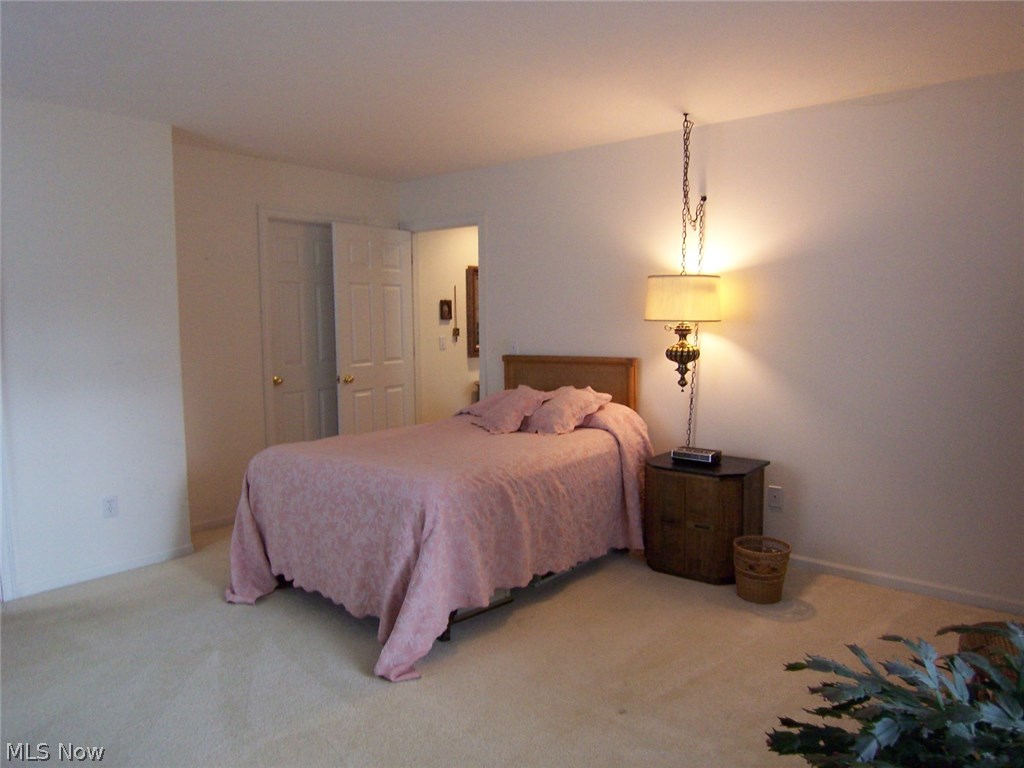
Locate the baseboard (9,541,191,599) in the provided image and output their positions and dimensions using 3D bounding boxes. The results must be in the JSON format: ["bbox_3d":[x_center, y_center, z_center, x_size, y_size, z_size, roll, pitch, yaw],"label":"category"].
[{"bbox_3d":[-2.165,1.002,3.674,0.014,0.066,0.900,5,8,40],"label":"baseboard"}]

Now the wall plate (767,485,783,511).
[{"bbox_3d":[1.453,0.628,3.766,0.074,0.116,0.010,5,8,40],"label":"wall plate"}]

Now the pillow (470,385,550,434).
[{"bbox_3d":[-0.063,0.144,4.324,0.400,0.130,0.390,7,48,51],"label":"pillow"}]

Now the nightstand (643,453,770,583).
[{"bbox_3d":[1.050,0.715,3.747,0.550,0.575,0.460,5,8,40],"label":"nightstand"}]

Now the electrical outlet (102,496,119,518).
[{"bbox_3d":[-2.147,0.660,3.646,0.010,0.116,0.072,5,8,40],"label":"electrical outlet"}]

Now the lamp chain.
[{"bbox_3d":[0.988,-0.514,3.827,0.100,1.870,0.280,5,8,40],"label":"lamp chain"}]

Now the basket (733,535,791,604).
[{"bbox_3d":[1.218,0.910,3.341,0.270,0.272,0.270,5,8,40],"label":"basket"}]

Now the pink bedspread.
[{"bbox_3d":[-0.300,0.592,3.737,1.400,0.840,2.100,5,8,40],"label":"pink bedspread"}]

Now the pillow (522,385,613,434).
[{"bbox_3d":[0.325,0.158,4.119,0.400,0.130,0.390,3,47,31],"label":"pillow"}]

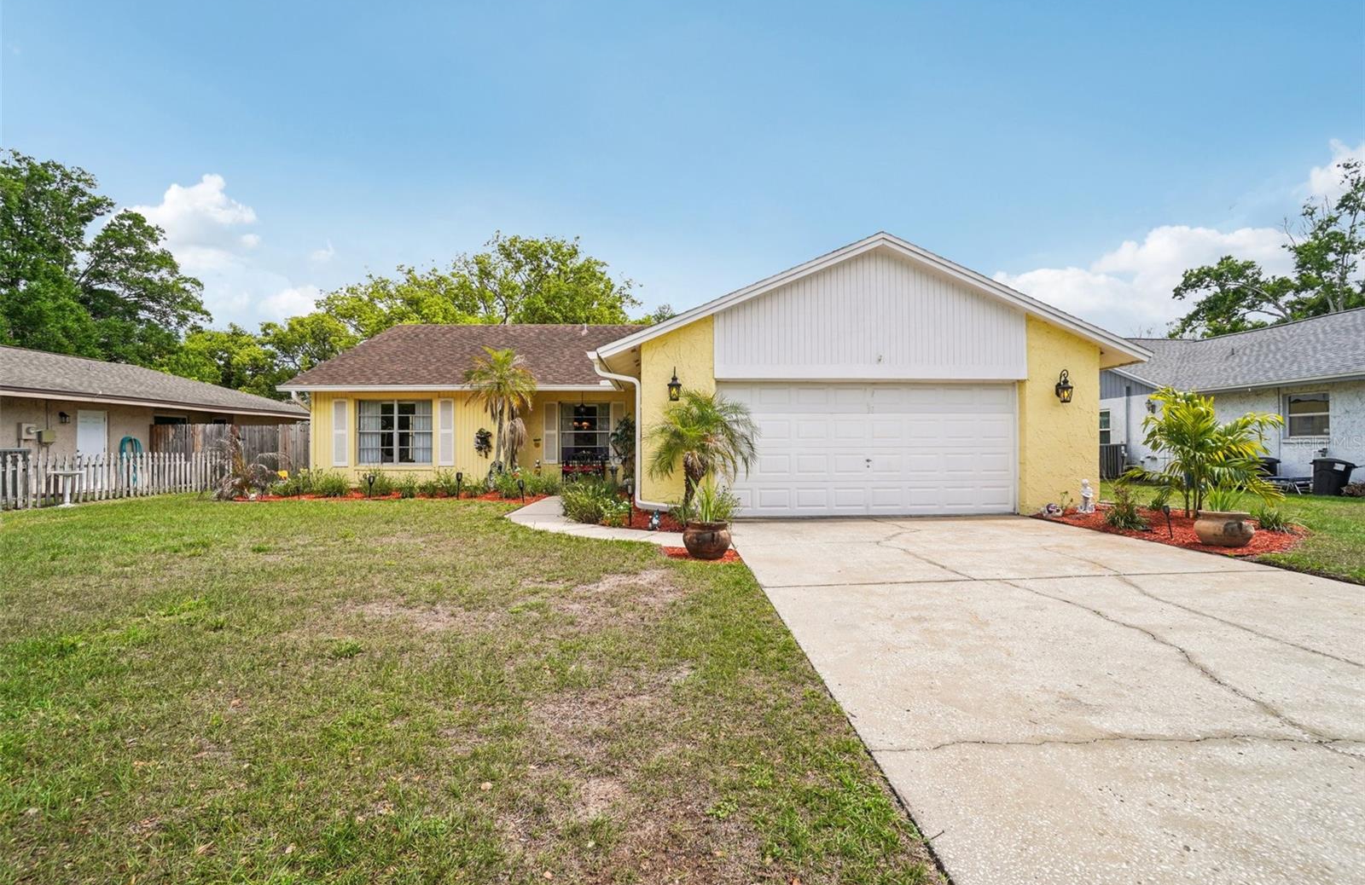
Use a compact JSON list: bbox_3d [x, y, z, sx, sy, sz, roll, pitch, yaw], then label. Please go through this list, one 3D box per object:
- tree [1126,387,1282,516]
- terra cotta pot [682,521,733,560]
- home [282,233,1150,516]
[{"bbox_3d":[7.660,0.165,8.400,2.000,1.980,1.900,0,0,0],"label":"tree"},{"bbox_3d":[0.273,1.055,6.200,0.535,0.385,0.535,0,0,0],"label":"terra cotta pot"},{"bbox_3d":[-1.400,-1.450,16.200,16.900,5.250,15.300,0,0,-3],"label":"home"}]

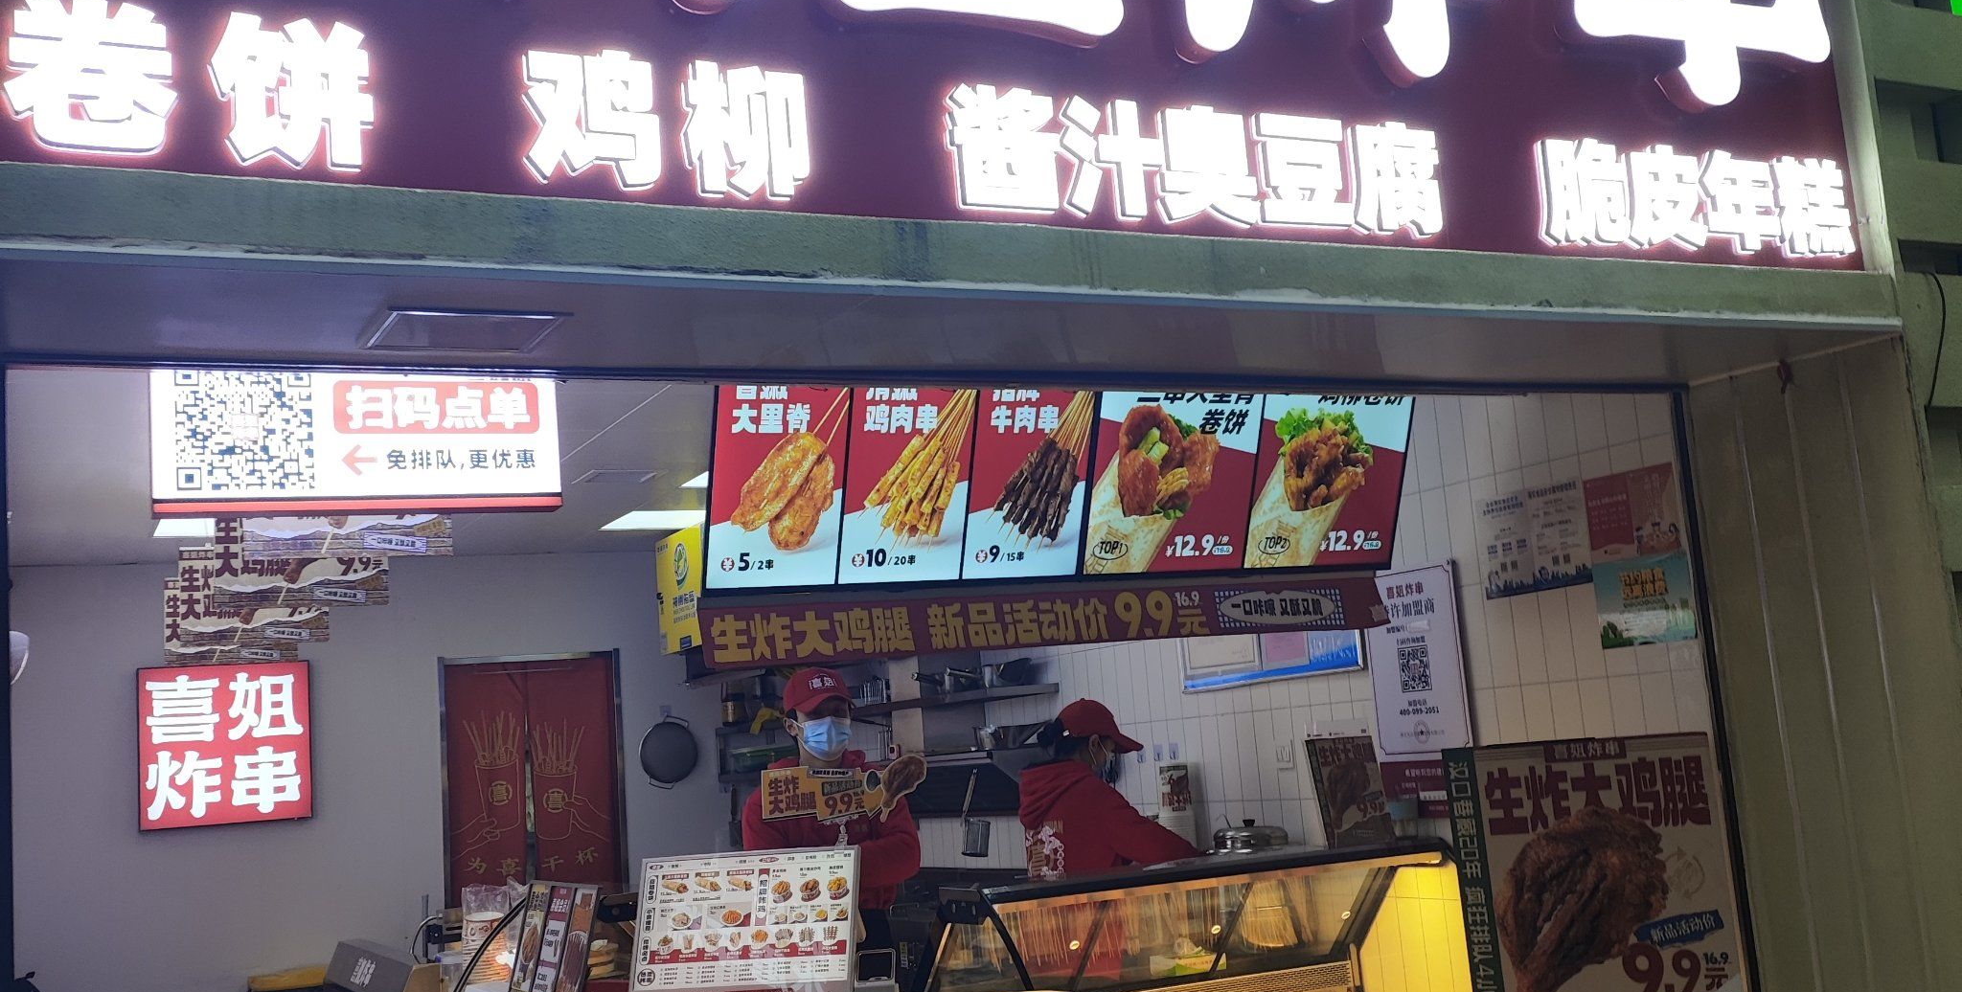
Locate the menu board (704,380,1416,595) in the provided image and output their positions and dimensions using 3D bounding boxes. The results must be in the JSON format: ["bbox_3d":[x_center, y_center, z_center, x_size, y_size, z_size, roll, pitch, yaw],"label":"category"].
[{"bbox_3d":[0.254,-0.080,4.659,1.919,0.560,0.070,-1,14,-26],"label":"menu board"}]

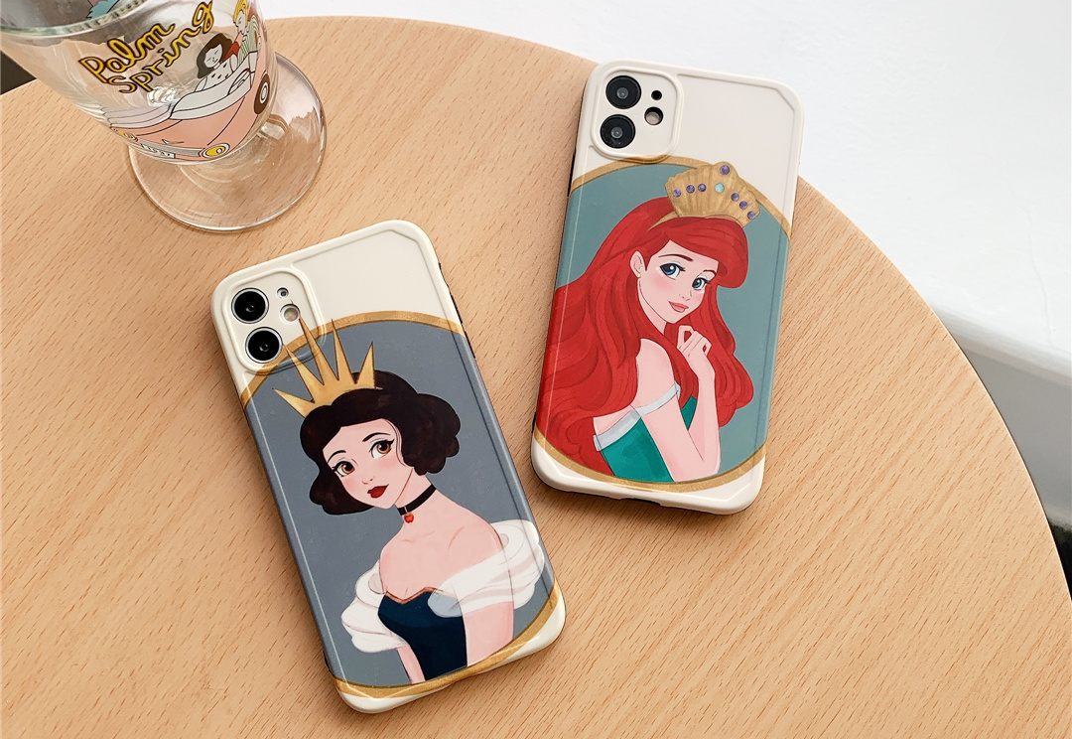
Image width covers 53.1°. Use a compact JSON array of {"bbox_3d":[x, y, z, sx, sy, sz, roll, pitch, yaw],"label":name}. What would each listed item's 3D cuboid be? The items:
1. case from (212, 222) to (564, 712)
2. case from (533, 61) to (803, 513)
[{"bbox_3d":[-0.050,0.029,0.358,0.078,0.012,0.153,-20,82,-4],"label":"case"},{"bbox_3d":[0.047,-0.031,0.369,0.078,0.012,0.153,9,81,0],"label":"case"}]

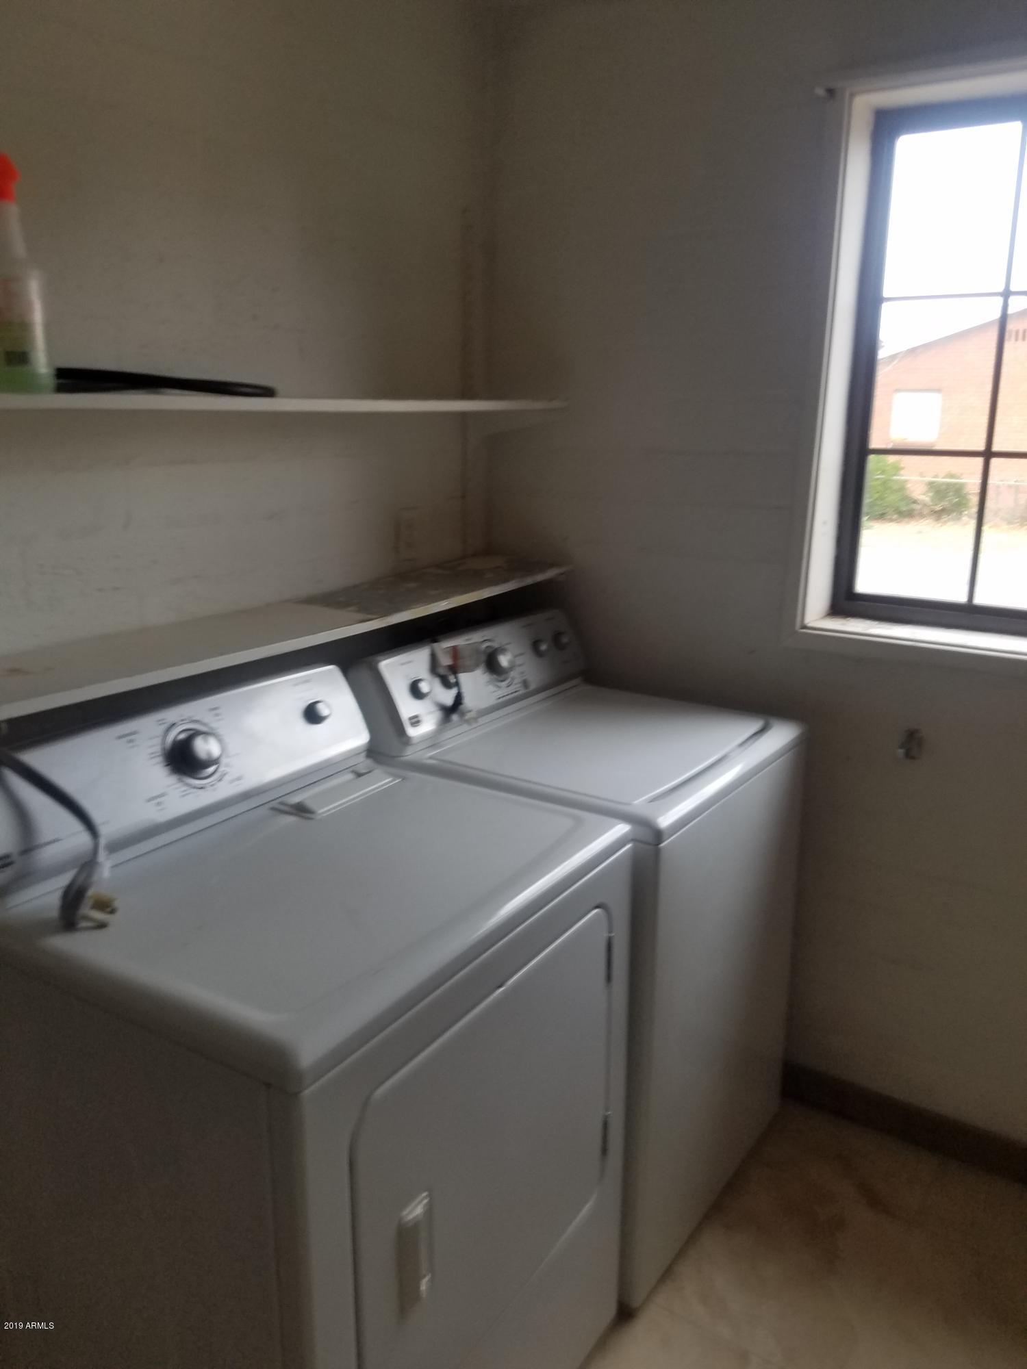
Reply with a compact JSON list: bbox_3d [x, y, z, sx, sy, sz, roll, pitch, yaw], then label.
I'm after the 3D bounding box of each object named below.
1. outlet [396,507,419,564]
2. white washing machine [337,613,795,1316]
[{"bbox_3d":[-0.229,-0.325,2.252,0.012,0.115,0.073,10,18,31],"label":"outlet"},{"bbox_3d":[0.142,0.460,2.154,0.680,1.100,0.690,11,18,34],"label":"white washing machine"}]

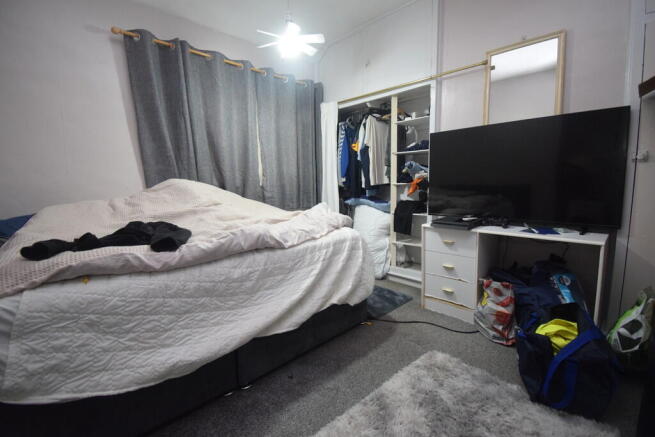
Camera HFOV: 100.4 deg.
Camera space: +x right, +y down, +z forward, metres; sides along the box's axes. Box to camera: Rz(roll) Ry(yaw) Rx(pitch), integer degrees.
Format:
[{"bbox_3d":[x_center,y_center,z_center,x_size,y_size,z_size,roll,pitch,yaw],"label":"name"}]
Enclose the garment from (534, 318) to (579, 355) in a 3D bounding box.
[{"bbox_3d":[1.190,0.615,1.426,0.203,0.139,0.209,6,12,43],"label":"garment"}]

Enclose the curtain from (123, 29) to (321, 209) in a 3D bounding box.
[{"bbox_3d":[-0.713,-0.543,2.704,0.139,1.850,1.926,6,12,43],"label":"curtain"}]

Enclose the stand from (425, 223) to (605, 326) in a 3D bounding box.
[{"bbox_3d":[1.329,0.432,2.088,1.067,0.727,0.418,6,12,43],"label":"stand"}]

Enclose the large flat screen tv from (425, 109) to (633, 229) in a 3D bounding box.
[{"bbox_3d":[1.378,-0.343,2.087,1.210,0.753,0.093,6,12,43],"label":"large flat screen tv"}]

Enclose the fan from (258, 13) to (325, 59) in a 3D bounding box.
[{"bbox_3d":[-0.275,-1.355,2.018,0.510,0.220,0.510,6,12,43],"label":"fan"}]

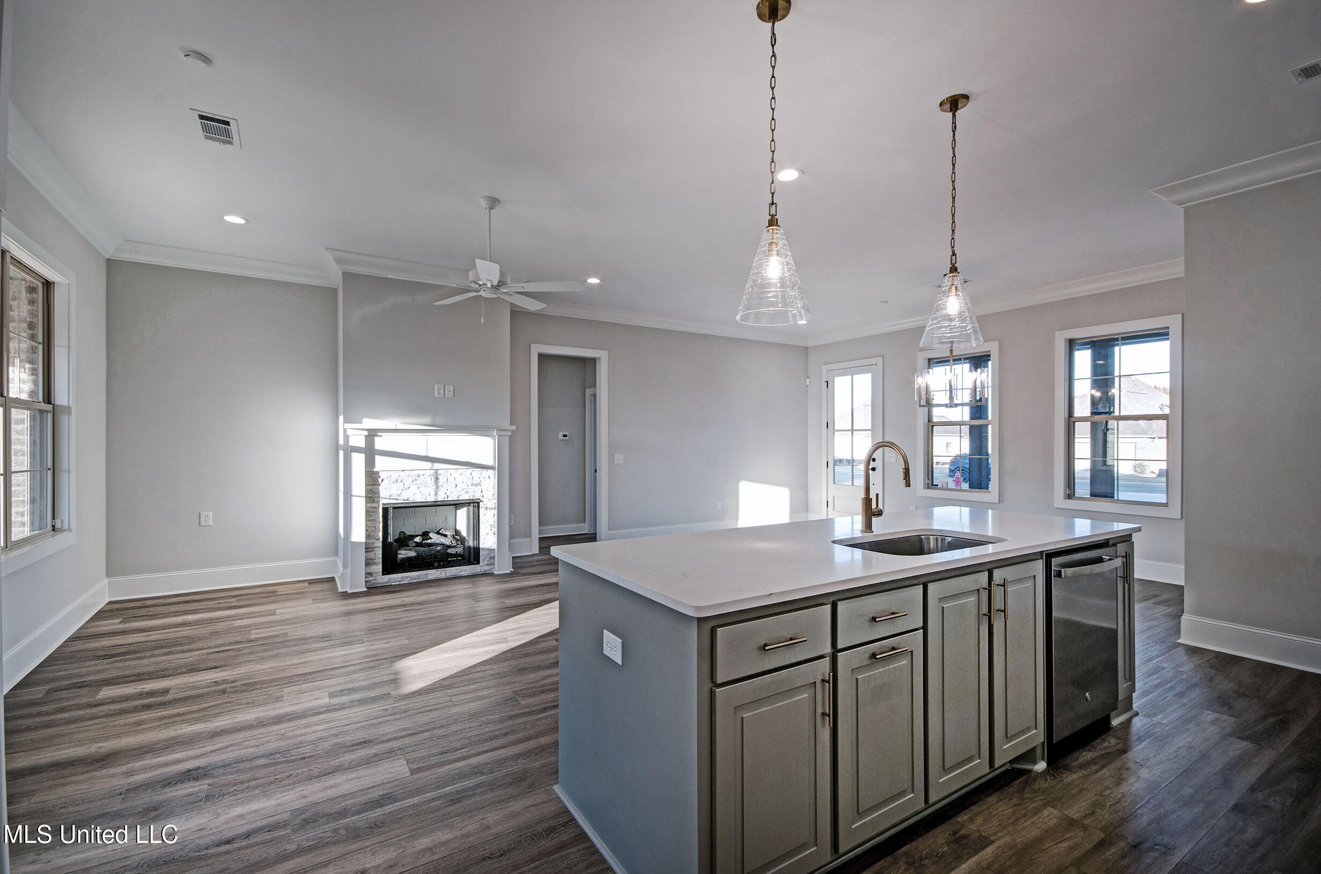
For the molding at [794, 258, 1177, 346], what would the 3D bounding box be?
[{"bbox_3d":[3.691,-1.584,7.019,0.125,0.150,4.858,0,0,-32],"label":"molding"}]

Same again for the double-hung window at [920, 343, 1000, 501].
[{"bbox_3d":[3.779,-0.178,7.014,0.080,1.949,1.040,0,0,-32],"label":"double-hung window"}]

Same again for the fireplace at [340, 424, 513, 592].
[{"bbox_3d":[-2.237,0.638,5.415,1.554,1.512,0.420,0,0,-32],"label":"fireplace"}]

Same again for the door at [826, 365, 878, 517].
[{"bbox_3d":[2.933,0.139,8.378,0.100,2.520,1.015,0,0,-32],"label":"door"}]

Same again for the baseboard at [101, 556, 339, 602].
[{"bbox_3d":[-3.924,1.295,5.040,1.652,0.193,0.025,0,0,-32],"label":"baseboard"}]

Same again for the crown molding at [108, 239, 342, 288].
[{"bbox_3d":[-3.893,-1.576,4.996,1.652,0.155,0.125,0,0,-32],"label":"crown molding"}]

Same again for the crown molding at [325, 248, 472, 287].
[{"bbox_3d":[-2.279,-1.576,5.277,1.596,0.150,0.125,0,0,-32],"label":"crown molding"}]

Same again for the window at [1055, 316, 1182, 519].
[{"bbox_3d":[4.681,-0.193,5.653,0.120,1.939,1.049,0,0,-32],"label":"window"}]

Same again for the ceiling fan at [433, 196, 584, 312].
[{"bbox_3d":[-1.176,-1.309,3.802,1.300,0.710,1.300,0,0,-32],"label":"ceiling fan"}]

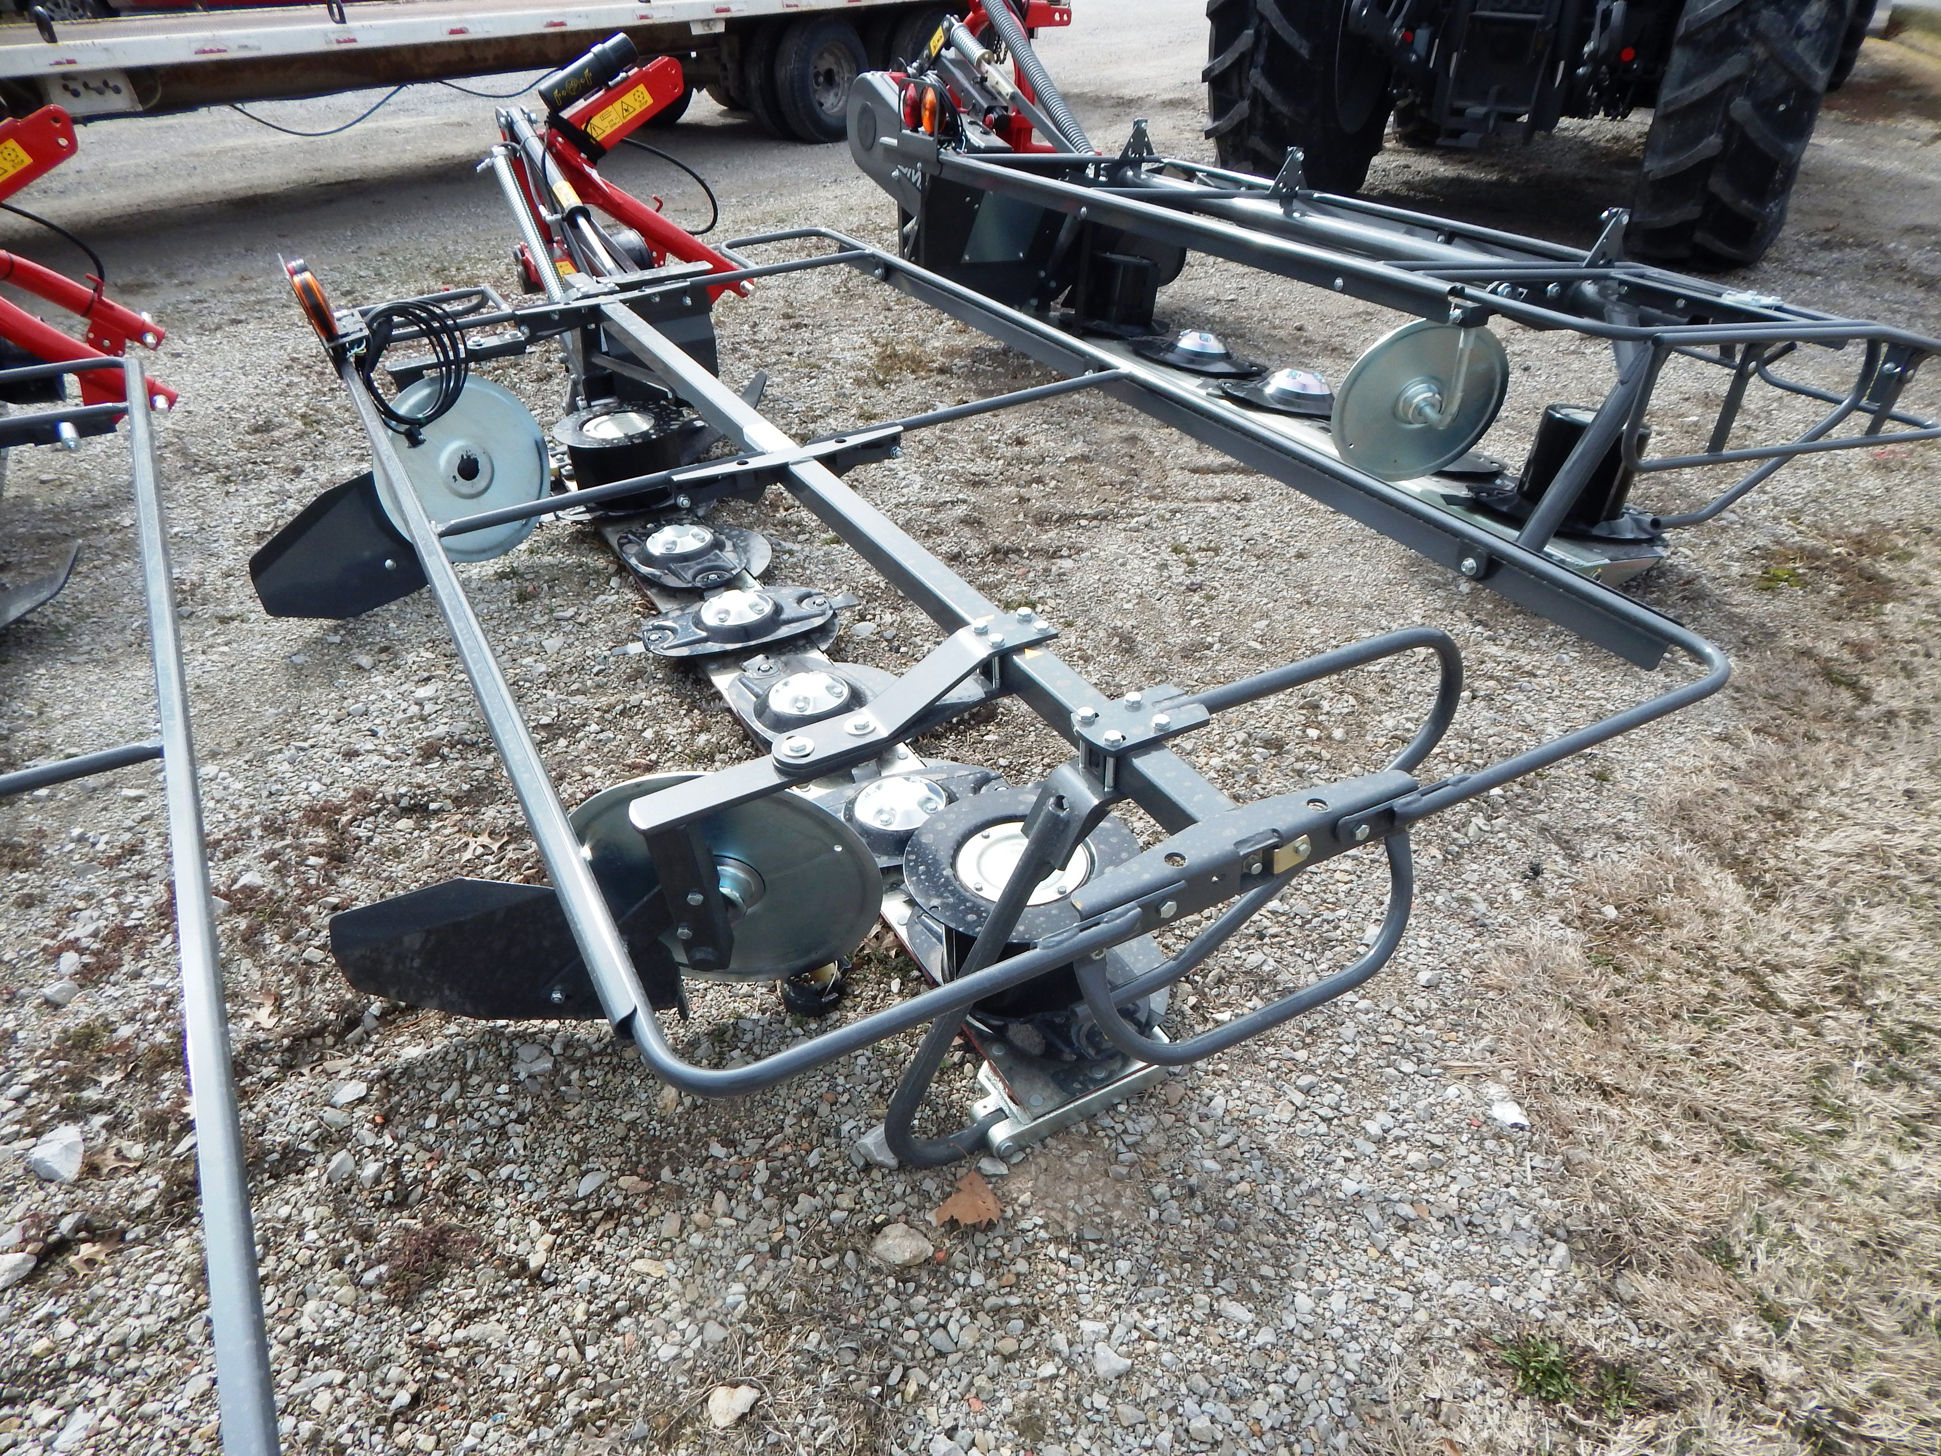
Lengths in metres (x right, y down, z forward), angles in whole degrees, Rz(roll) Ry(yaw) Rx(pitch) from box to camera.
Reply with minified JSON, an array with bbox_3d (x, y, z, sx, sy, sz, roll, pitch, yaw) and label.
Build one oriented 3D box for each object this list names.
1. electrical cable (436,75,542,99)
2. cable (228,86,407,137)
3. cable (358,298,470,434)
[{"bbox_3d":[-3.108,-4.200,8.079,0.759,0.138,0.050,-27,41,-32],"label":"electrical cable"},{"bbox_3d":[-3.928,-3.741,7.527,1.029,0.215,0.050,-27,41,-32],"label":"cable"},{"bbox_3d":[-1.165,-0.756,2.580,0.200,0.260,0.090,-16,36,-19],"label":"cable"}]

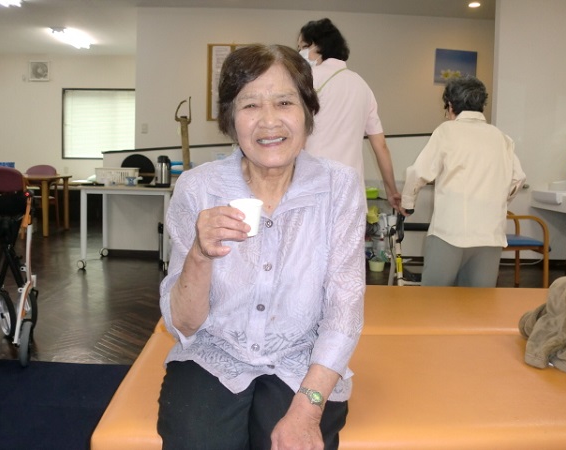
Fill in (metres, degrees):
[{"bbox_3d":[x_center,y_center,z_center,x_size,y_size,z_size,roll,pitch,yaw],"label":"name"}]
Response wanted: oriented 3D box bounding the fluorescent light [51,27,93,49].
[{"bbox_3d":[-2.806,-2.475,8.050,0.240,0.110,1.240,1,5,-2],"label":"fluorescent light"}]

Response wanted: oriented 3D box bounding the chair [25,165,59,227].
[{"bbox_3d":[-3.292,-0.352,8.280,0.530,0.820,0.550,1,6,-10],"label":"chair"}]

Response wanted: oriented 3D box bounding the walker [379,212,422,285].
[{"bbox_3d":[0.820,0.265,3.250,0.540,0.780,0.600,1,5,-5],"label":"walker"}]

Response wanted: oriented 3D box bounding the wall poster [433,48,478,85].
[{"bbox_3d":[1.956,-1.767,6.850,0.475,0.410,0.030,4,5,0],"label":"wall poster"}]

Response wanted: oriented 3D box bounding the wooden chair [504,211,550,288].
[{"bbox_3d":[1.680,0.142,4.680,0.570,0.790,0.550,2,5,0],"label":"wooden chair"}]

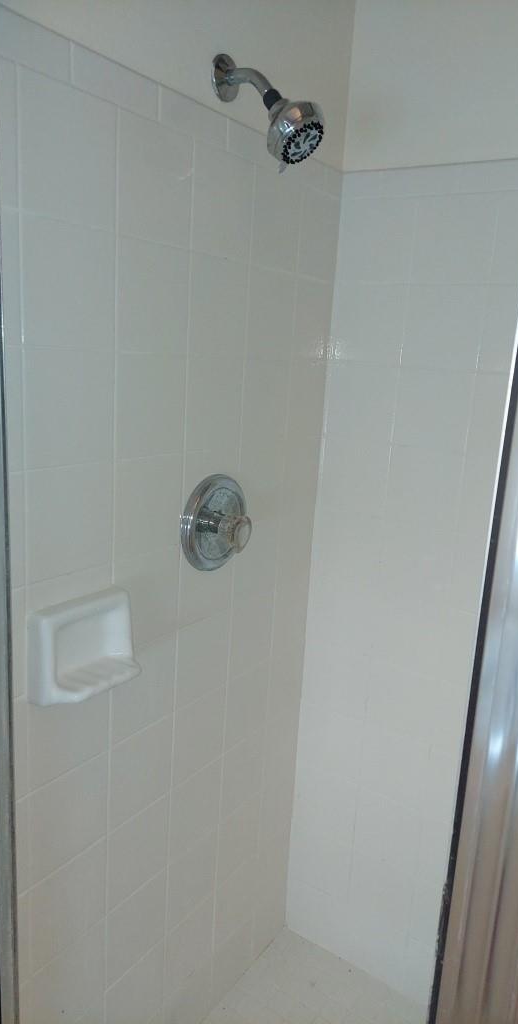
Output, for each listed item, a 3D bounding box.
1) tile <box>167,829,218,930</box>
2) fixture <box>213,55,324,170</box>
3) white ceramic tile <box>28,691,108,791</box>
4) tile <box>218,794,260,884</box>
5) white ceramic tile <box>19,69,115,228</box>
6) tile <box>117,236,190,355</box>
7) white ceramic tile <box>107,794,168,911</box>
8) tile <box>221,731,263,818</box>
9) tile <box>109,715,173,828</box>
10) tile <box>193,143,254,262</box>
[{"bbox_3d":[-0.130,0.711,1.388,0.009,0.151,0.151,12,15,33],"label":"tile"},{"bbox_3d":[0.018,-0.588,1.034,0.177,0.166,0.080,12,15,33],"label":"fixture"},{"bbox_3d":[-0.278,0.310,1.045,0.009,0.152,0.152,12,15,33],"label":"white ceramic tile"},{"bbox_3d":[-0.043,0.689,1.511,0.009,0.151,0.151,12,15,33],"label":"tile"},{"bbox_3d":[-0.232,-0.436,0.872,0.009,0.152,0.152,12,15,33],"label":"white ceramic tile"},{"bbox_3d":[-0.153,-0.309,1.026,0.009,0.150,0.149,12,15,34],"label":"tile"},{"bbox_3d":[-0.209,0.586,1.237,0.009,0.152,0.152,12,15,33],"label":"white ceramic tile"},{"bbox_3d":[-0.033,0.537,1.470,0.009,0.150,0.149,12,15,34],"label":"tile"},{"bbox_3d":[-0.199,0.436,1.196,0.009,0.151,0.151,12,15,33],"label":"tile"},{"bbox_3d":[-0.057,-0.480,1.118,0.009,0.151,0.151,12,15,33],"label":"tile"}]

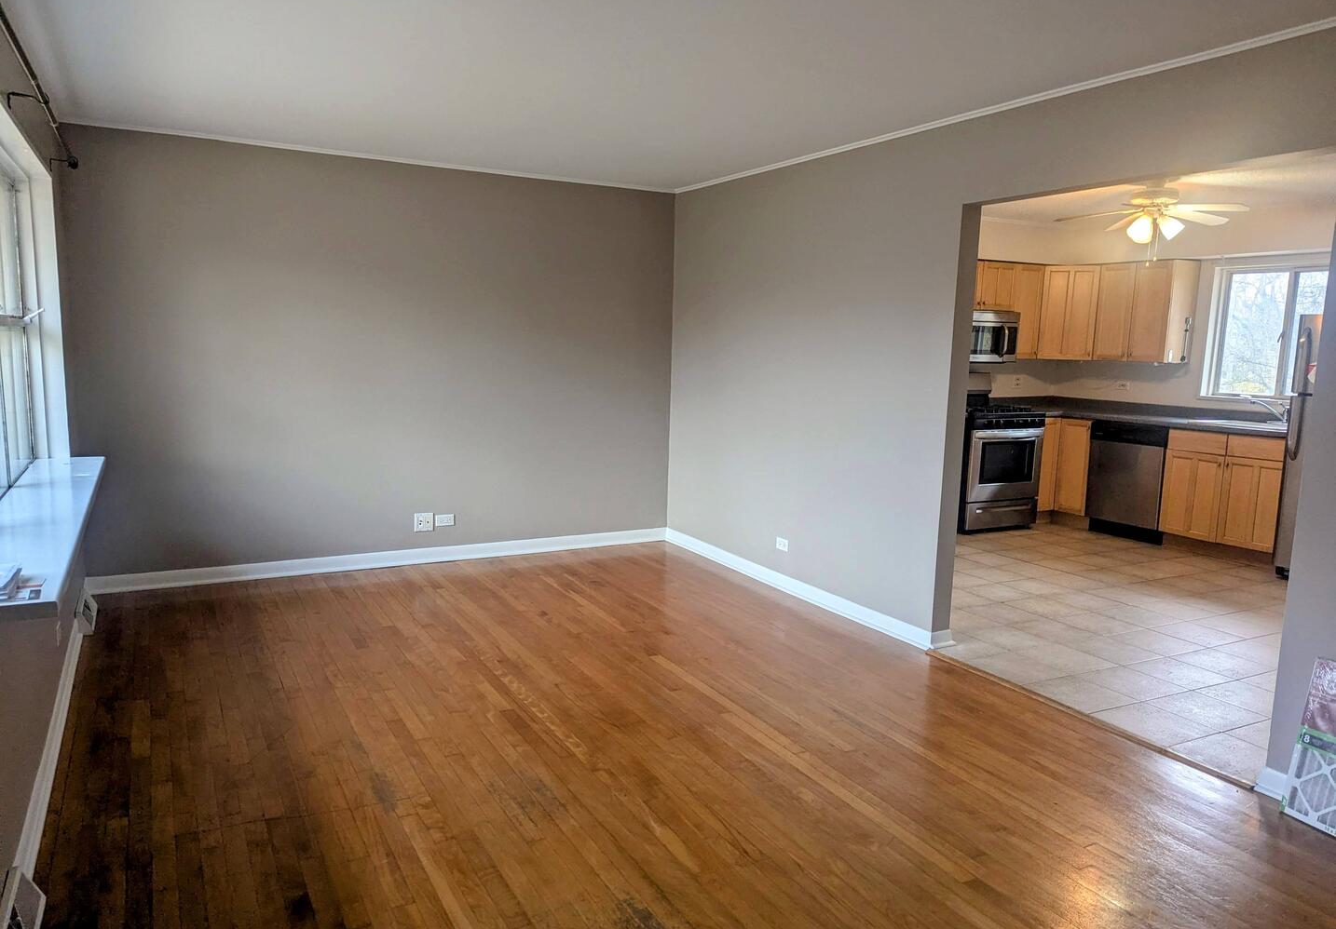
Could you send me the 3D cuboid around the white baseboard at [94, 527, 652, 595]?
[{"bbox_3d":[-1.530,0.564,5.705,3.490,0.090,0.028,-3,9,-29],"label":"white baseboard"}]

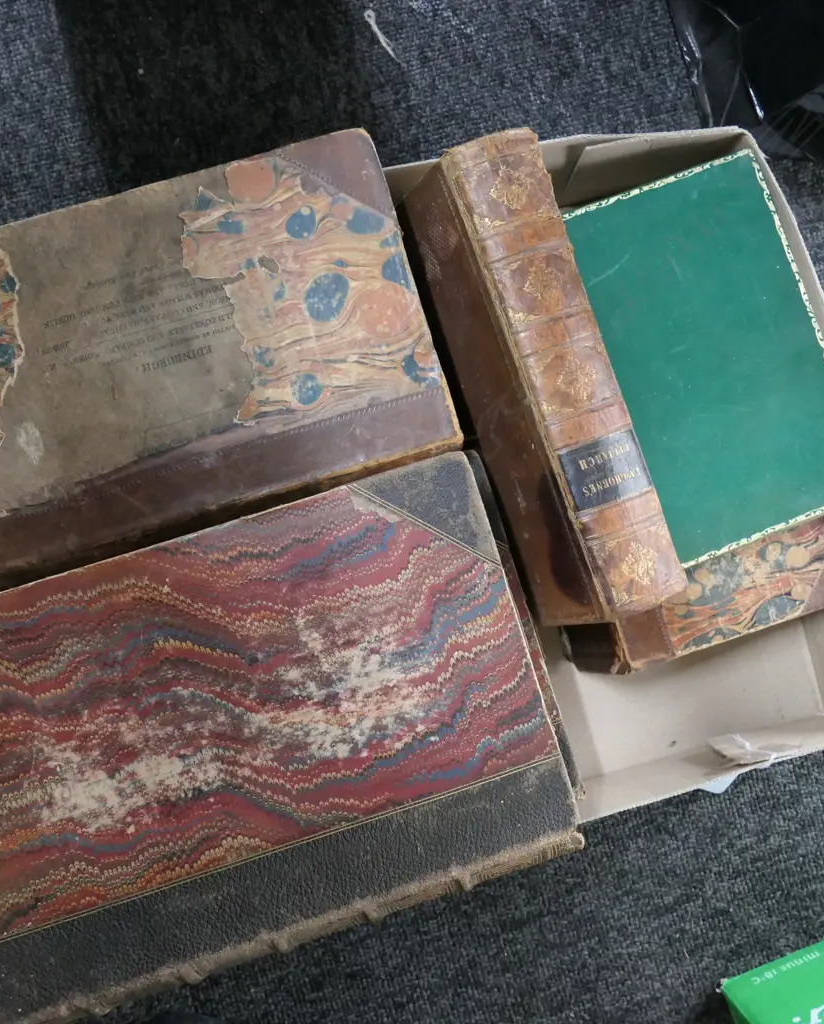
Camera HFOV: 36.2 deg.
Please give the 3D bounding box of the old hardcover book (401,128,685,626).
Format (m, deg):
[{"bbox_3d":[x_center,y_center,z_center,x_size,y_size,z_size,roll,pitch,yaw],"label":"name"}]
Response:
[{"bbox_3d":[0.061,-0.058,0.607,0.042,0.098,0.222,-19,88,-13],"label":"old hardcover book"}]

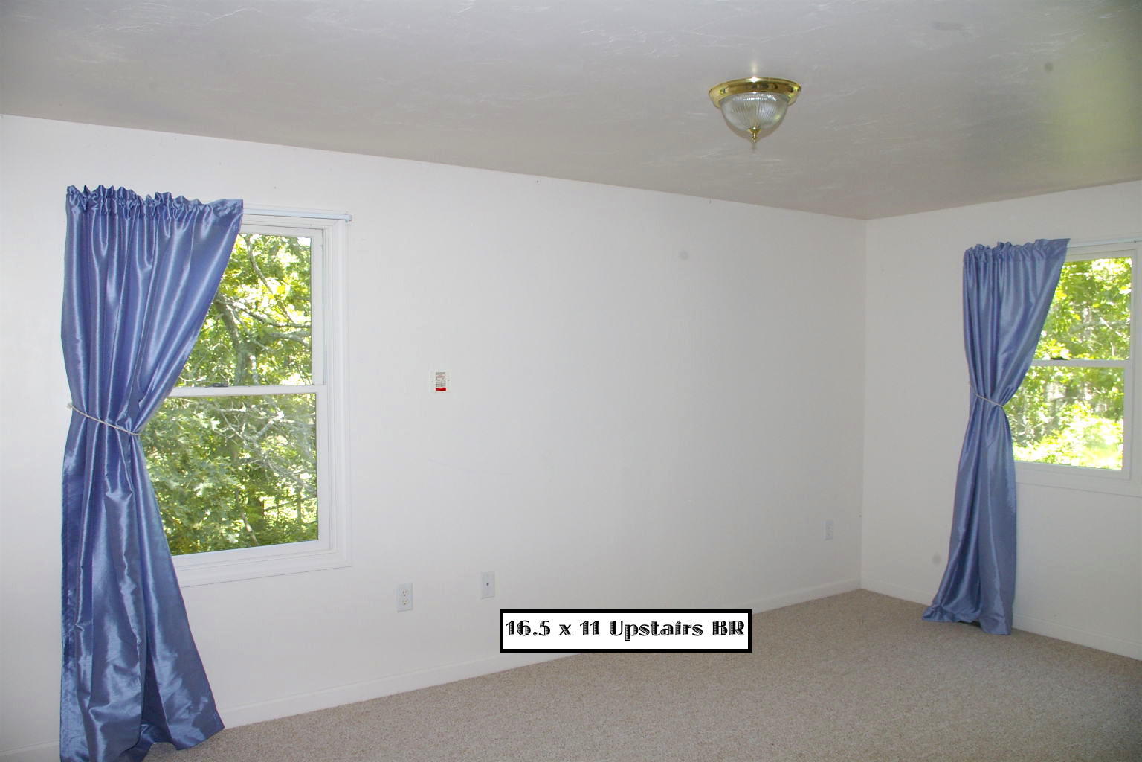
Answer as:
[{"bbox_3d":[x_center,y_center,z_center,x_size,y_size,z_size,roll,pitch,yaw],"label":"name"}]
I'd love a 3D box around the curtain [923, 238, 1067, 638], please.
[{"bbox_3d":[2.243,0.311,4.447,0.220,2.030,0.670,-1,2,-33],"label":"curtain"}]

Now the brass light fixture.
[{"bbox_3d":[0.568,-0.819,2.628,0.284,0.165,0.284,0,2,0],"label":"brass light fixture"}]

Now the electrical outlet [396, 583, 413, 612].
[{"bbox_3d":[-0.713,0.928,3.676,0.071,0.116,0.009,-1,2,-33],"label":"electrical outlet"}]

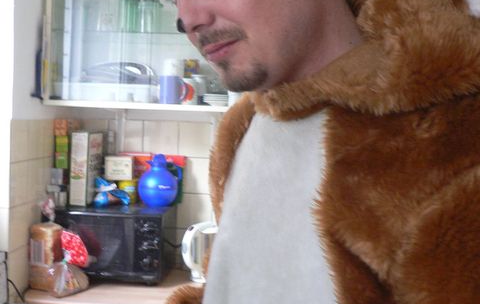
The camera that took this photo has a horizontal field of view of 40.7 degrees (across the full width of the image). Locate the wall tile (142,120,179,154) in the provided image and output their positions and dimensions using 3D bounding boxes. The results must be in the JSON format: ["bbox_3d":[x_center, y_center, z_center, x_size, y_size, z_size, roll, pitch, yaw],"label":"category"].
[{"bbox_3d":[-0.333,-0.054,2.733,0.150,0.150,0.010,3,4,5],"label":"wall tile"}]

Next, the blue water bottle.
[{"bbox_3d":[-0.324,0.115,2.594,0.178,0.218,0.160,2,4,-13],"label":"blue water bottle"}]

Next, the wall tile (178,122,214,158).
[{"bbox_3d":[-0.183,-0.047,2.719,0.150,0.150,0.010,3,4,5],"label":"wall tile"}]

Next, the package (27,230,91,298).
[{"bbox_3d":[-0.653,0.393,2.360,0.195,0.230,0.150,3,4,5],"label":"package"}]

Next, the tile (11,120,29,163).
[{"bbox_3d":[-0.759,-0.035,2.218,0.010,0.150,0.145,3,4,5],"label":"tile"}]

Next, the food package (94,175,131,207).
[{"bbox_3d":[-0.512,0.159,2.584,0.132,0.118,0.090,3,4,5],"label":"food package"}]

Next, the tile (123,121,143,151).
[{"bbox_3d":[-0.482,-0.061,2.747,0.150,0.150,0.010,3,4,5],"label":"tile"}]

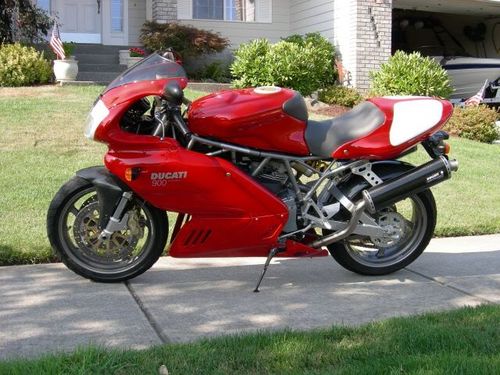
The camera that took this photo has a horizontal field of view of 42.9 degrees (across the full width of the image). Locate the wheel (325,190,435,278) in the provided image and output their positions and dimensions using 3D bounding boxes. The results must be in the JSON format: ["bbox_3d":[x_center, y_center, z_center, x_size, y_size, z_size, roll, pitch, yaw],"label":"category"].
[{"bbox_3d":[0.685,0.175,3.361,0.632,0.632,0.170,0,19,-9],"label":"wheel"}]

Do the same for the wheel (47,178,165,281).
[{"bbox_3d":[-0.696,0.191,3.134,0.600,0.600,0.130,1,17,-5],"label":"wheel"}]

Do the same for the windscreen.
[{"bbox_3d":[-0.493,-0.516,2.925,0.380,0.220,0.380,0,19,-9],"label":"windscreen"}]

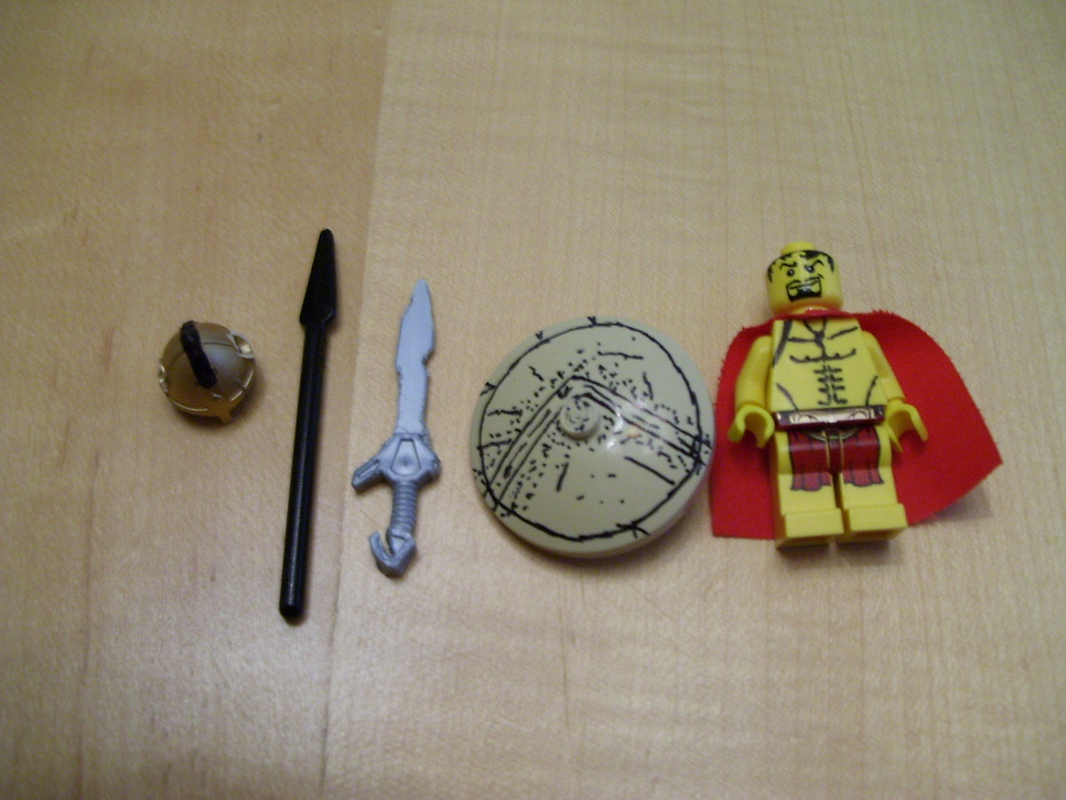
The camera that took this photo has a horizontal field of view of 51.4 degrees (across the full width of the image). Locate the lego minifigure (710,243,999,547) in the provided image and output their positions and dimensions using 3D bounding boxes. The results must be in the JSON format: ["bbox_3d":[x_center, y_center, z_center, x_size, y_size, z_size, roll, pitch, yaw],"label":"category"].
[{"bbox_3d":[0.042,-0.002,0.148,0.038,0.010,0.041,-5,73,3],"label":"lego minifigure"}]

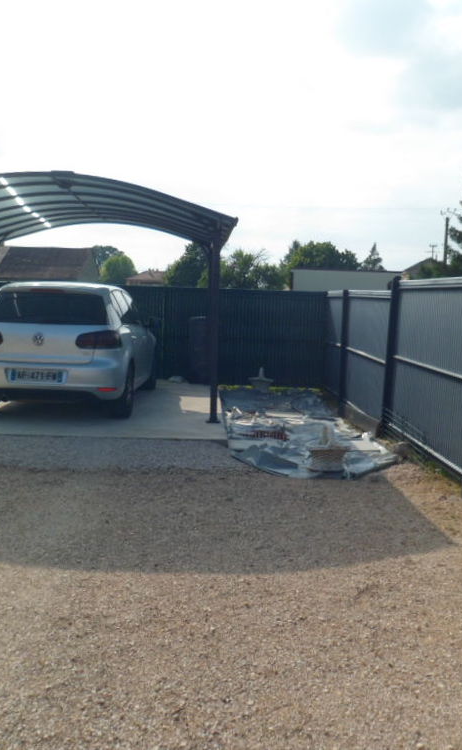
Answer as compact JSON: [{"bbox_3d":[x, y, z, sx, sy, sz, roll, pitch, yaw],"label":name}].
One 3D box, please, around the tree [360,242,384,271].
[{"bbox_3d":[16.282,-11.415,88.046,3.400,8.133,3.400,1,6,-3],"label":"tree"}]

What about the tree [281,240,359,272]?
[{"bbox_3d":[9.599,-10.687,81.804,8.400,7.610,7.500,1,6,-3],"label":"tree"}]

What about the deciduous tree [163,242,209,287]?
[{"bbox_3d":[-2.401,-5.233,41.618,3.000,4.382,2.900,1,6,-3],"label":"deciduous tree"}]

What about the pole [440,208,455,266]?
[{"bbox_3d":[15.384,-7.903,54.161,1.150,8.068,0.350,1,6,-3],"label":"pole"}]

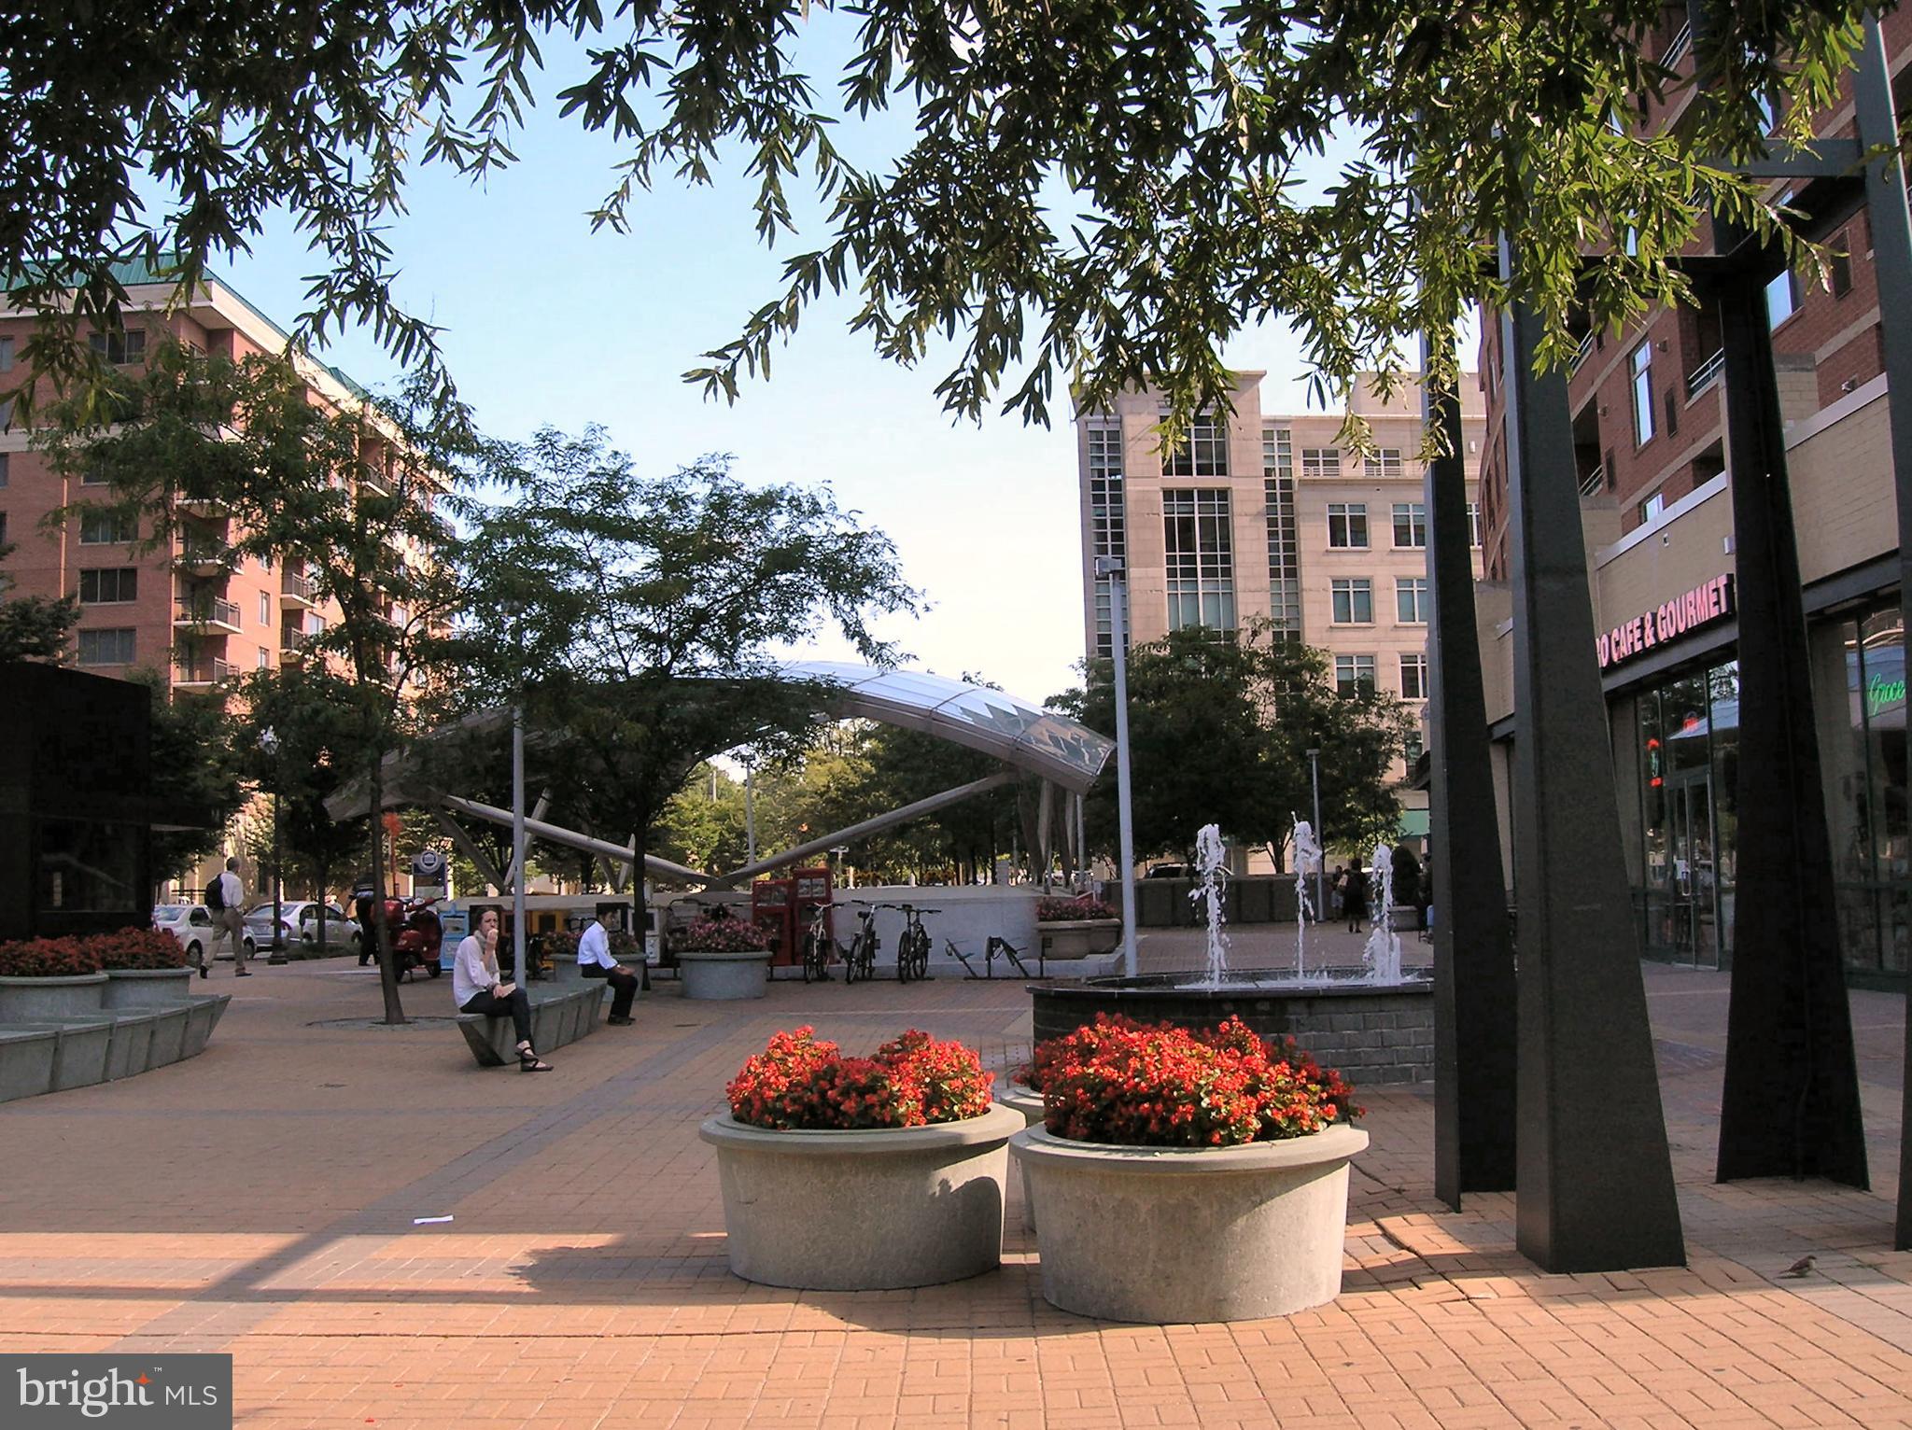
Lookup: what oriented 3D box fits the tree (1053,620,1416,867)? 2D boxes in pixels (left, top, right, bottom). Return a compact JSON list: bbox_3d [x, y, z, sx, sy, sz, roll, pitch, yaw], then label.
[{"bbox_3d":[8.018,1.482,54.000,10.300,8.600,9.300,-2,-5,0],"label":"tree"}]

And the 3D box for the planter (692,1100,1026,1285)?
[{"bbox_3d":[-0.350,1.820,7.220,1.240,0.560,1.240,-2,-5,0],"label":"planter"}]

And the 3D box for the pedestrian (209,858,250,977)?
[{"bbox_3d":[-10.801,2.986,27.800,0.680,1.770,0.520,2,-6,-37],"label":"pedestrian"}]

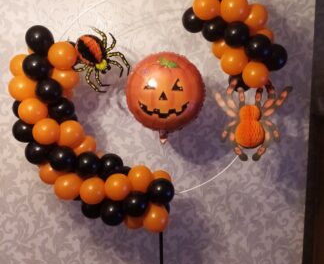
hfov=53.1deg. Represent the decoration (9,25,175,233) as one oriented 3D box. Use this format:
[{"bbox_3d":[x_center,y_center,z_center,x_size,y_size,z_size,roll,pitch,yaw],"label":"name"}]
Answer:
[{"bbox_3d":[-0.318,-0.002,1.515,0.750,0.954,0.290,0,6,-3],"label":"decoration"}]

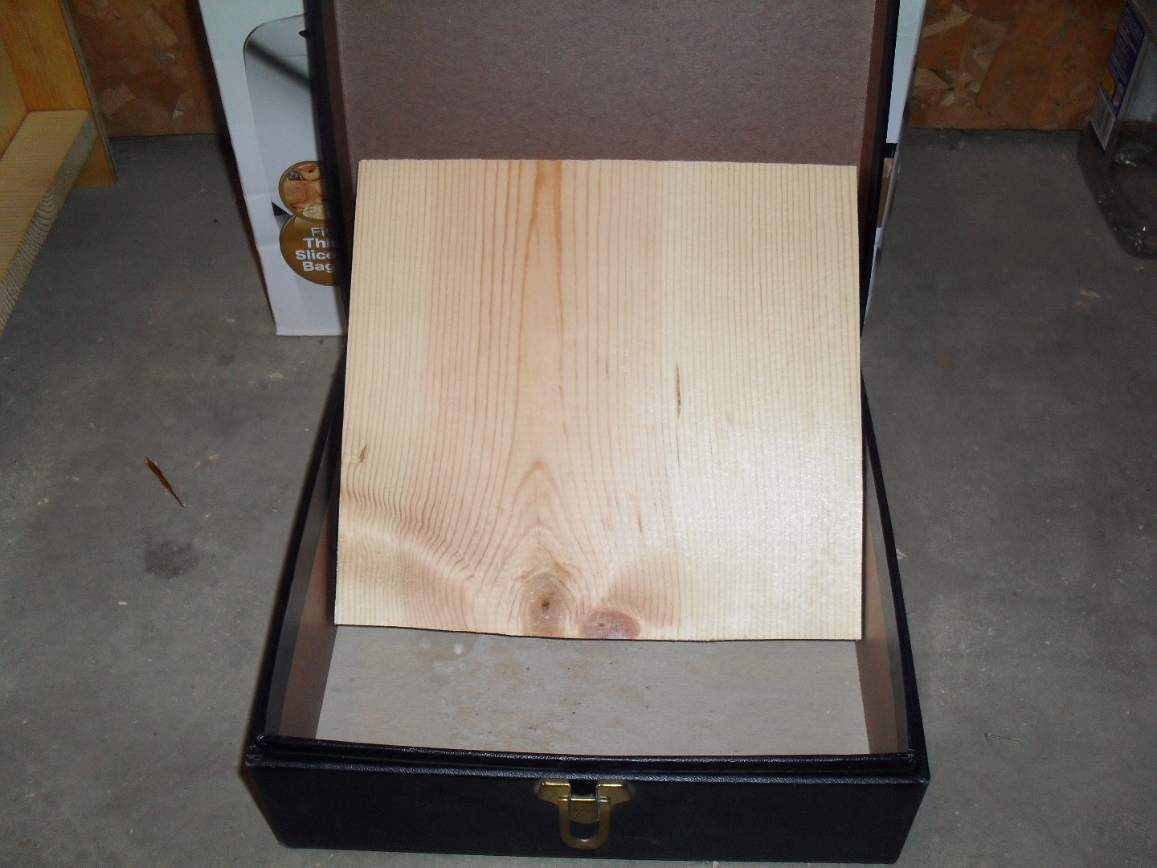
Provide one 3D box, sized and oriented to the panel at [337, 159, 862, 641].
[{"bbox_3d":[0.013,-0.022,0.650,0.281,0.016,0.260,1,83,2],"label":"panel"}]

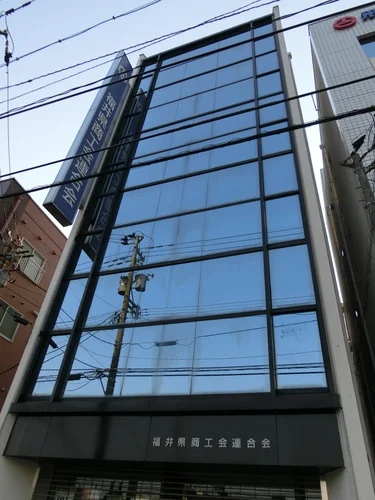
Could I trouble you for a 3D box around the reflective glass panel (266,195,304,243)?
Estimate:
[{"bbox_3d":[2.466,-0.794,9.214,0.869,1.532,0.070,-9,-41,18],"label":"reflective glass panel"}]

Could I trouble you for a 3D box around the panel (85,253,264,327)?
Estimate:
[{"bbox_3d":[-0.387,1.026,8.985,4.606,1.621,0.070,-9,-41,18],"label":"panel"}]

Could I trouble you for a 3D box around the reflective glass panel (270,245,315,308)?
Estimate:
[{"bbox_3d":[2.319,0.573,8.100,0.904,1.608,0.070,-9,-41,18],"label":"reflective glass panel"}]

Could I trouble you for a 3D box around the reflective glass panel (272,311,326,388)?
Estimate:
[{"bbox_3d":[2.149,1.918,7.016,0.883,1.518,0.070,-9,-41,18],"label":"reflective glass panel"}]

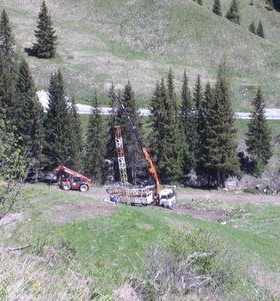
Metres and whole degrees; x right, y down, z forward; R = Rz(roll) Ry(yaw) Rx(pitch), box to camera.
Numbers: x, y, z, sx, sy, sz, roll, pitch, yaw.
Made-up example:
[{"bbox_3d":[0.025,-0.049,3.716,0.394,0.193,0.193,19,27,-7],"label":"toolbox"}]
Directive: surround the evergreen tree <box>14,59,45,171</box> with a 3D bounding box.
[{"bbox_3d":[-17.900,-5.380,160.730,4.860,18.770,4.860,0,14,0],"label":"evergreen tree"}]

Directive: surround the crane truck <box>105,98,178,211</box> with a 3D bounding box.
[{"bbox_3d":[0.320,0.330,159.420,10.300,16.600,2.600,6,12,26],"label":"crane truck"}]

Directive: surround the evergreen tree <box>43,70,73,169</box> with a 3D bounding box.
[{"bbox_3d":[-13.280,-4.590,160.010,4.670,16.430,4.670,0,14,0],"label":"evergreen tree"}]

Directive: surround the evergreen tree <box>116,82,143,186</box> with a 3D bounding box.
[{"bbox_3d":[-1.860,-3.070,176.300,4.460,17.780,4.460,0,11,0],"label":"evergreen tree"}]

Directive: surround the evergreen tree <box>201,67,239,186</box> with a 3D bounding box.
[{"bbox_3d":[13.920,-4.150,171.980,6.040,21.130,6.040,0,11,0],"label":"evergreen tree"}]

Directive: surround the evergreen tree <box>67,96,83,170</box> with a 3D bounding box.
[{"bbox_3d":[-10.740,-2.380,163.470,2.870,12.670,2.870,0,14,0],"label":"evergreen tree"}]

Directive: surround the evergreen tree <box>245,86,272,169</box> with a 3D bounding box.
[{"bbox_3d":[21.900,-3.790,184.540,5.020,15.250,5.020,0,11,0],"label":"evergreen tree"}]

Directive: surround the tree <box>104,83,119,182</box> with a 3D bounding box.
[{"bbox_3d":[-4.620,-2.700,160.990,2.750,16.580,2.750,0,14,0],"label":"tree"}]

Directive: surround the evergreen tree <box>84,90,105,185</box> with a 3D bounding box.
[{"bbox_3d":[-7.370,-1.920,161.190,3.240,14.970,3.240,0,14,0],"label":"evergreen tree"}]

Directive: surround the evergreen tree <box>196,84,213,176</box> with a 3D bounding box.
[{"bbox_3d":[10.510,-2.960,162.040,3.010,16.180,3.010,0,14,0],"label":"evergreen tree"}]

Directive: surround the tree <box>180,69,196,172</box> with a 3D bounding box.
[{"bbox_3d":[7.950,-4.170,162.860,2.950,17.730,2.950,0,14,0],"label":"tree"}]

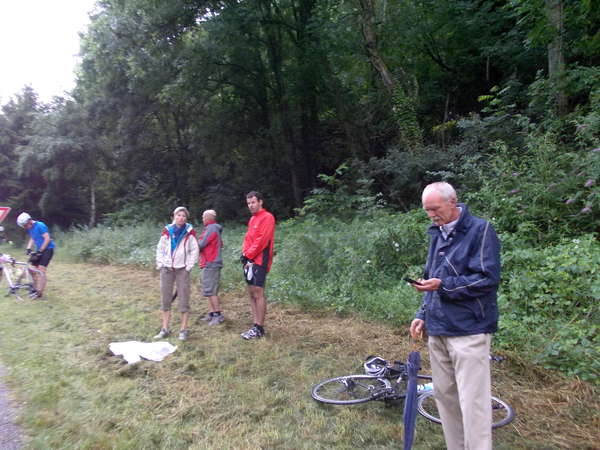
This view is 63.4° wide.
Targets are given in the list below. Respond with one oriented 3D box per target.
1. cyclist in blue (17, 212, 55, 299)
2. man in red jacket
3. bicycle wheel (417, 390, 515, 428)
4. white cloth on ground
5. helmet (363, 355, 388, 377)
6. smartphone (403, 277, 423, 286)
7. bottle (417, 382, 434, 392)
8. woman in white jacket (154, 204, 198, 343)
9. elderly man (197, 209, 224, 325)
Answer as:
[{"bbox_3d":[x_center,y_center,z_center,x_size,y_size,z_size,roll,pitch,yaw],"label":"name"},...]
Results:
[{"bbox_3d":[-4.796,0.553,8.800,0.680,1.530,0.550,-1,2,-30],"label":"cyclist in blue"},{"bbox_3d":[-0.532,0.494,6.000,0.400,1.770,0.480,-1,2,-38],"label":"man in red jacket"},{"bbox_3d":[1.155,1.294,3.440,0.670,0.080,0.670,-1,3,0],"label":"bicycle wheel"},{"bbox_3d":[-1.690,1.355,5.200,0.740,0.080,0.520,-1,2,-18],"label":"white cloth on ground"},{"bbox_3d":[0.700,1.305,4.500,0.270,0.170,0.200,-4,34,5],"label":"helmet"},{"bbox_3d":[0.596,0.297,2.550,0.105,0.014,0.055,22,0,-15],"label":"smartphone"},{"bbox_3d":[0.981,1.266,3.780,0.200,0.073,0.073,-4,0,-3],"label":"bottle"},{"bbox_3d":[-1.552,0.603,6.100,0.560,1.640,0.360,0,1,-3],"label":"woman in white jacket"},{"bbox_3d":[-1.295,0.607,7.100,0.400,1.670,0.500,0,2,9],"label":"elderly man"}]

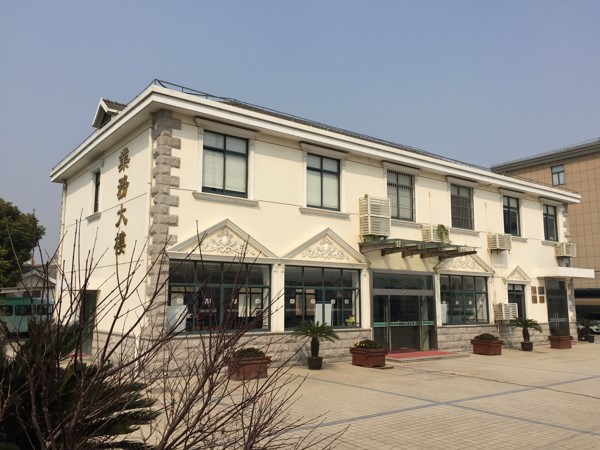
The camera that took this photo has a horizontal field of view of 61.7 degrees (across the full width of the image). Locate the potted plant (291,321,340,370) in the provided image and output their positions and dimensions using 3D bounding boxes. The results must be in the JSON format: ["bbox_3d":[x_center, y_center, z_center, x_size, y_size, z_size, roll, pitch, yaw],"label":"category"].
[{"bbox_3d":[0.476,3.654,15.366,1.420,1.420,1.420,0,-8,0],"label":"potted plant"}]

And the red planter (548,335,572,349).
[{"bbox_3d":[10.659,4.794,20.635,0.850,0.500,0.520,7,-11,-35],"label":"red planter"}]

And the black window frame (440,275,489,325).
[{"bbox_3d":[6.342,2.865,19.188,2.897,1.841,0.120,7,-11,-35],"label":"black window frame"}]

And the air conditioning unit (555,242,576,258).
[{"bbox_3d":[14.518,1.438,27.430,1.270,0.720,0.480,6,-10,-37],"label":"air conditioning unit"}]

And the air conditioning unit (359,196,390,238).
[{"bbox_3d":[2.558,-0.215,17.030,1.030,1.335,0.450,7,-10,-36],"label":"air conditioning unit"}]

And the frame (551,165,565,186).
[{"bbox_3d":[17.843,-3.398,34.654,0.120,1.387,0.875,7,-11,-37],"label":"frame"}]

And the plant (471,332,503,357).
[{"bbox_3d":[7.437,4.740,19.973,0.870,0.810,0.880,6,-10,-37],"label":"plant"}]

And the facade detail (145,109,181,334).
[{"bbox_3d":[-3.544,-0.086,12.964,0.567,5.727,0.560,7,-10,-36],"label":"facade detail"}]

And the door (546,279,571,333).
[{"bbox_3d":[12.534,4.064,24.397,1.909,2.820,0.130,7,-10,-36],"label":"door"}]

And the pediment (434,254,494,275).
[{"bbox_3d":[6.624,1.404,20.060,3.782,1.222,0.180,7,-10,-36],"label":"pediment"}]

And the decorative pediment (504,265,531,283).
[{"bbox_3d":[9.634,2.214,22.228,2.009,0.828,0.180,7,-10,-36],"label":"decorative pediment"}]

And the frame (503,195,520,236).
[{"bbox_3d":[9.614,-0.383,22.743,1.345,1.718,0.120,7,-10,-36],"label":"frame"}]

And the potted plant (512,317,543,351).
[{"bbox_3d":[8.891,4.197,19.535,1.120,1.330,1.120,7,-11,-35],"label":"potted plant"}]

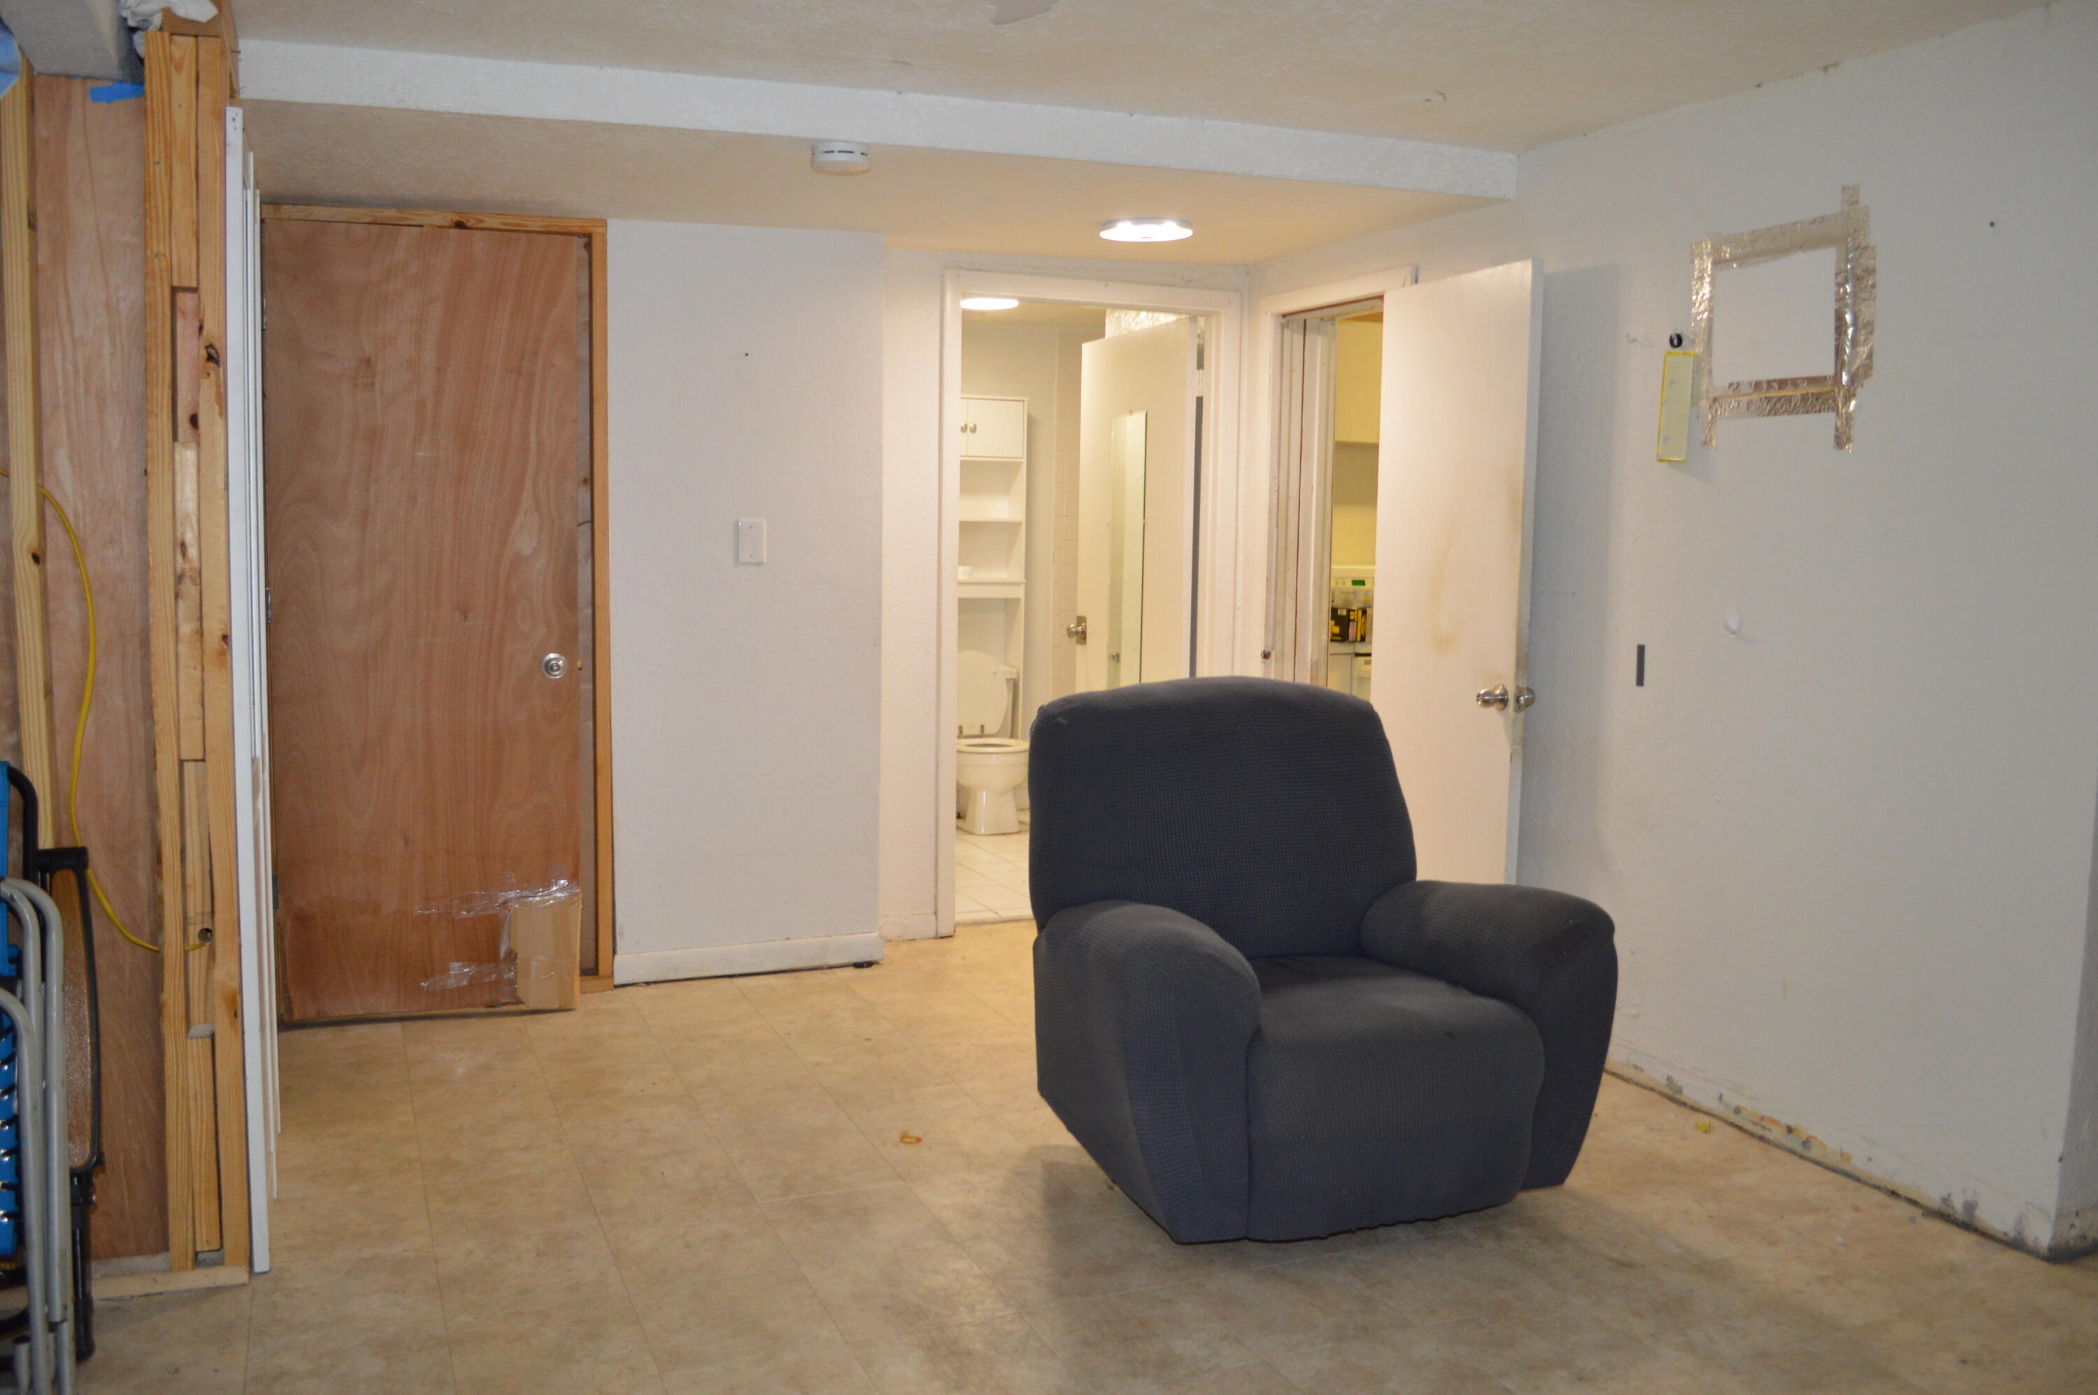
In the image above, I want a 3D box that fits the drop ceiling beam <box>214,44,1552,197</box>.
[{"bbox_3d":[-0.254,-1.340,3.744,2.990,0.125,0.160,-1,7,-16],"label":"drop ceiling beam"}]

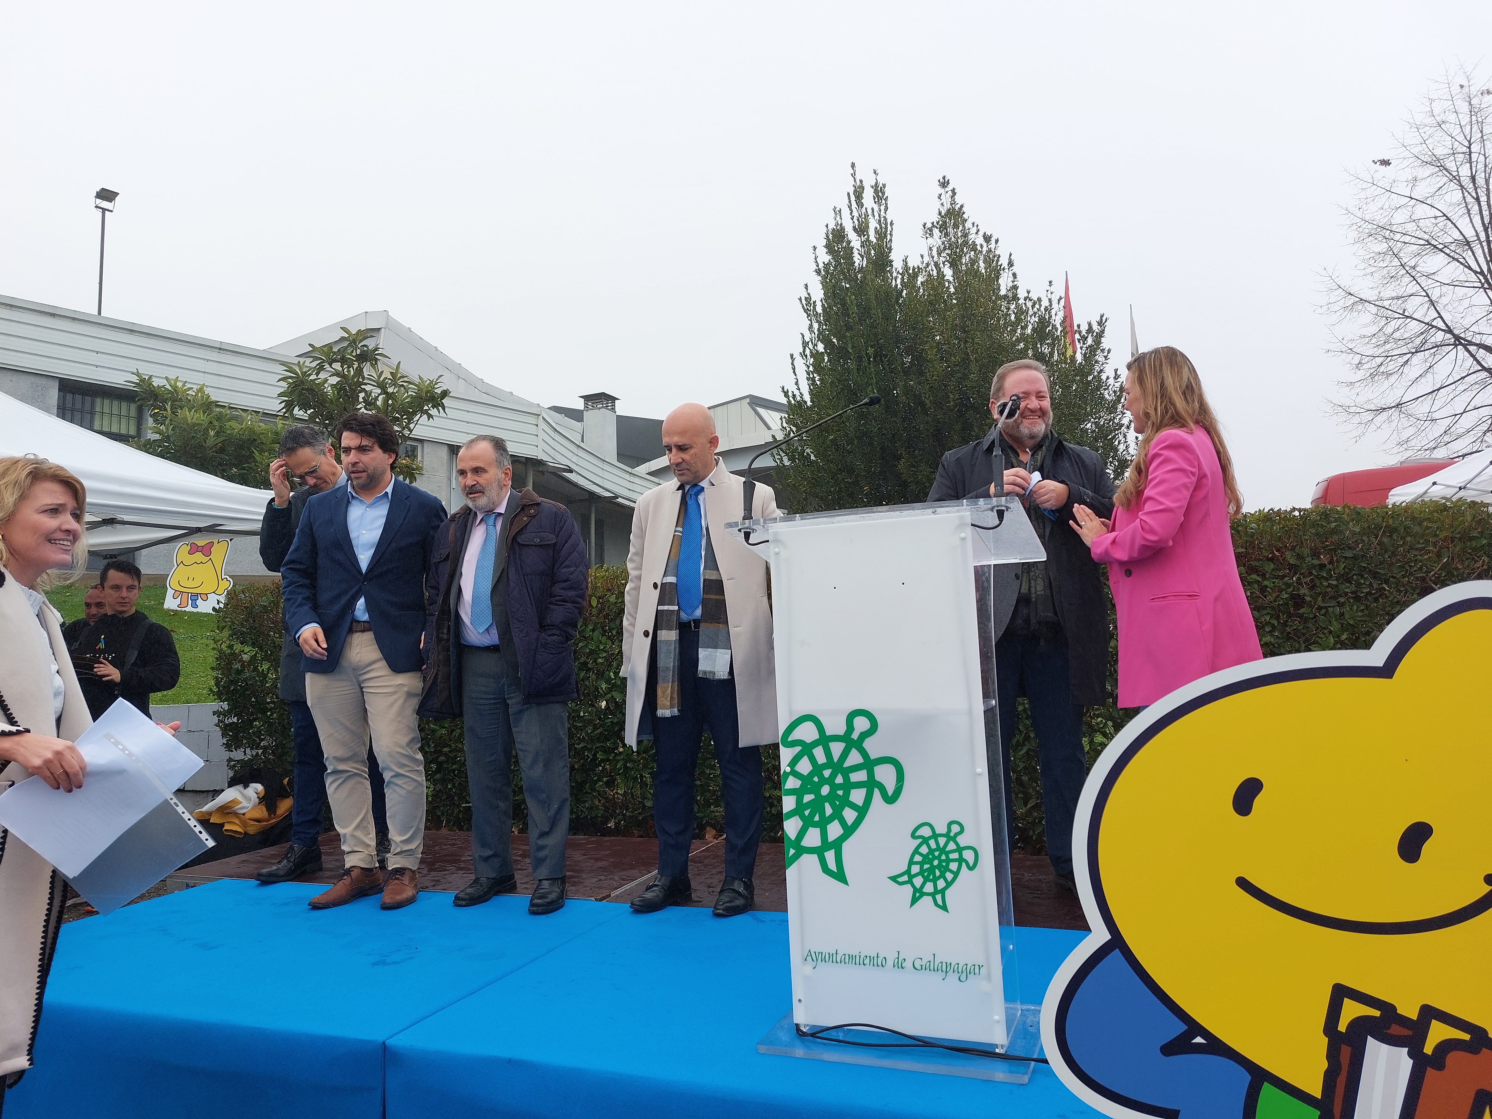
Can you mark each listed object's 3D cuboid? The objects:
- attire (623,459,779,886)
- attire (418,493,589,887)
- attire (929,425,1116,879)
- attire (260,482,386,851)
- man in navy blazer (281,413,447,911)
[{"bbox_3d":[-0.140,0.395,3.760,0.500,1.480,0.340,-4,-5,23],"label":"attire"},{"bbox_3d":[-0.875,0.446,3.916,0.560,1.416,0.380,-3,-4,12],"label":"attire"},{"bbox_3d":[0.953,0.307,3.709,0.640,1.560,0.420,-2,-4,5],"label":"attire"},{"bbox_3d":[-1.710,0.430,4.420,0.500,1.500,0.360,-4,-5,22],"label":"attire"},{"bbox_3d":[-1.426,0.351,4.025,0.580,1.810,0.420,-2,-4,-3],"label":"man in navy blazer"}]

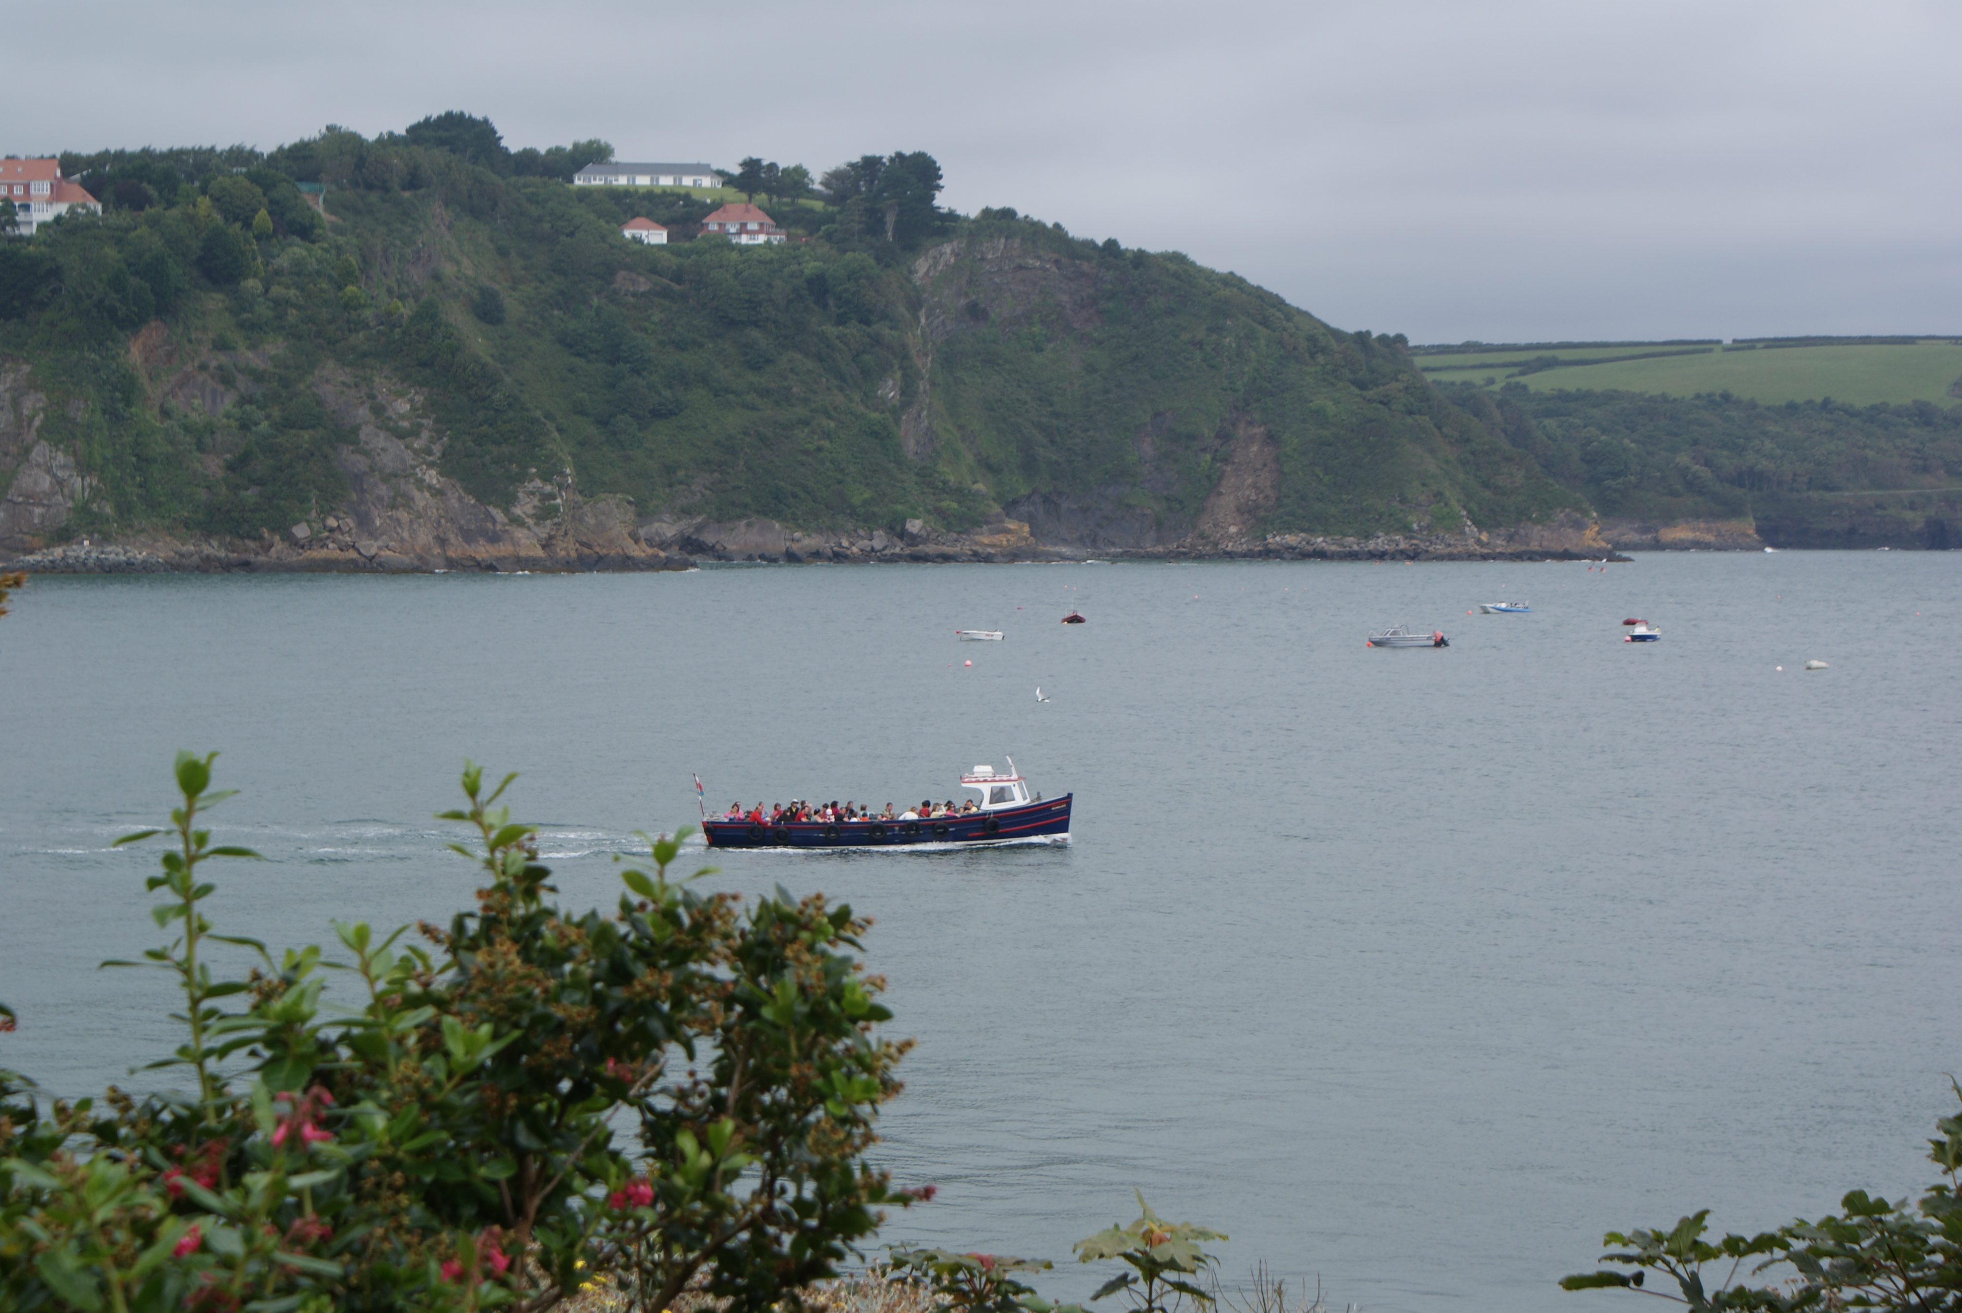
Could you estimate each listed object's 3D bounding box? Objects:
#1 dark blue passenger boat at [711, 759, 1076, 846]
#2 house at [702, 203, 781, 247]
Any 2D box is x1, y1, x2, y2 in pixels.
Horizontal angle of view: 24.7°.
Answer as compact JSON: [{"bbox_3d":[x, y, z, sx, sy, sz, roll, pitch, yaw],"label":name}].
[{"bbox_3d":[-3.300,5.090,158.000,12.900,3.000,3.700,0,2,2],"label":"dark blue passenger boat"},{"bbox_3d":[-45.390,-82.190,852.000,14.800,8.200,9.500,0,2,10],"label":"house"}]

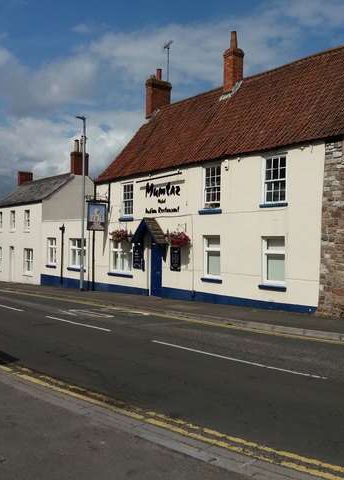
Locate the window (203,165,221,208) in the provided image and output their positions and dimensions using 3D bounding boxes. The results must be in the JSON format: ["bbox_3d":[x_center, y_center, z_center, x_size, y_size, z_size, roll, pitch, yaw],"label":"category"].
[{"bbox_3d":[1.395,-1.821,17.884,0.120,1.481,0.940,1,0,-35],"label":"window"}]

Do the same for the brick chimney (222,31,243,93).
[{"bbox_3d":[2.525,-7.202,21.152,0.680,2.670,0.620,1,0,-35],"label":"brick chimney"}]

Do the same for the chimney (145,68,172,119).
[{"bbox_3d":[-0.678,-7.363,26.212,1.270,2.620,0.600,1,0,-35],"label":"chimney"}]

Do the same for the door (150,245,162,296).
[{"bbox_3d":[-0.592,1.226,20.641,0.080,2.053,0.860,1,0,-35],"label":"door"}]

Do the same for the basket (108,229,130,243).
[{"bbox_3d":[-2.269,-0.181,22.289,0.760,0.570,0.840,1,0,-35],"label":"basket"}]

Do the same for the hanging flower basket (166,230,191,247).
[{"bbox_3d":[0.271,-0.025,18.723,0.760,0.580,0.820,1,0,-35],"label":"hanging flower basket"}]

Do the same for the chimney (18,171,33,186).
[{"bbox_3d":[-11.057,-4.556,39.136,1.000,1.140,0.460,1,0,-38],"label":"chimney"}]

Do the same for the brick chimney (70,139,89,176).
[{"bbox_3d":[-5.731,-5.170,32.230,1.080,2.440,0.580,1,0,-38],"label":"brick chimney"}]

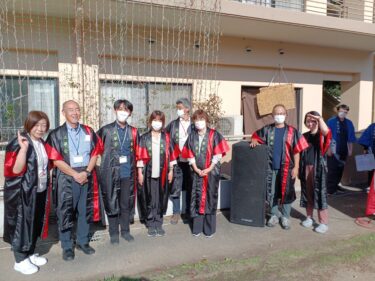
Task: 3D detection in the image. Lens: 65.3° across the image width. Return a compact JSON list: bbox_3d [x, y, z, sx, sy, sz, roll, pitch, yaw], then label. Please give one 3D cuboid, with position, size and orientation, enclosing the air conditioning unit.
[{"bbox_3d":[0.866,-0.302,6.746,0.760,0.560,0.300,-2,5,-21],"label":"air conditioning unit"}]

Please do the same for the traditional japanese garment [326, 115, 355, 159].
[{"bbox_3d":[3.050,-0.080,5.810,0.500,0.800,0.300,1,4,18],"label":"traditional japanese garment"}]

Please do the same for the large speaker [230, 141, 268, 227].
[{"bbox_3d":[0.934,0.628,4.328,0.465,1.100,0.470,1,5,23],"label":"large speaker"}]

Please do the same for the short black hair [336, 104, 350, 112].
[{"bbox_3d":[3.059,-0.633,5.749,0.190,0.170,0.220,2,5,27],"label":"short black hair"}]

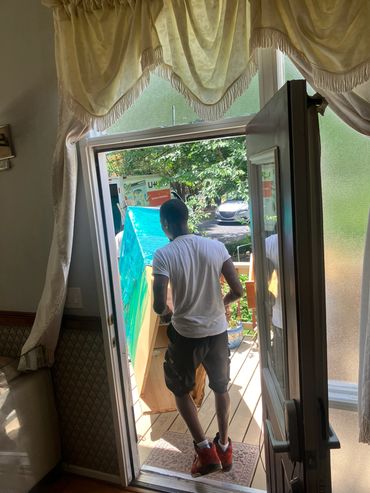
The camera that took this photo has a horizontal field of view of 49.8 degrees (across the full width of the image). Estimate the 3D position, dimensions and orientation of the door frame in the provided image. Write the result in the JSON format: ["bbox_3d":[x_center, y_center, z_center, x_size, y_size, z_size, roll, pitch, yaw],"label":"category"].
[{"bbox_3d":[0.029,0.429,2.152,1.003,2.059,0.150,-1,11,21],"label":"door frame"}]

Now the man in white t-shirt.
[{"bbox_3d":[0.079,0.568,2.550,0.550,1.733,0.500,-7,10,-13],"label":"man in white t-shirt"}]

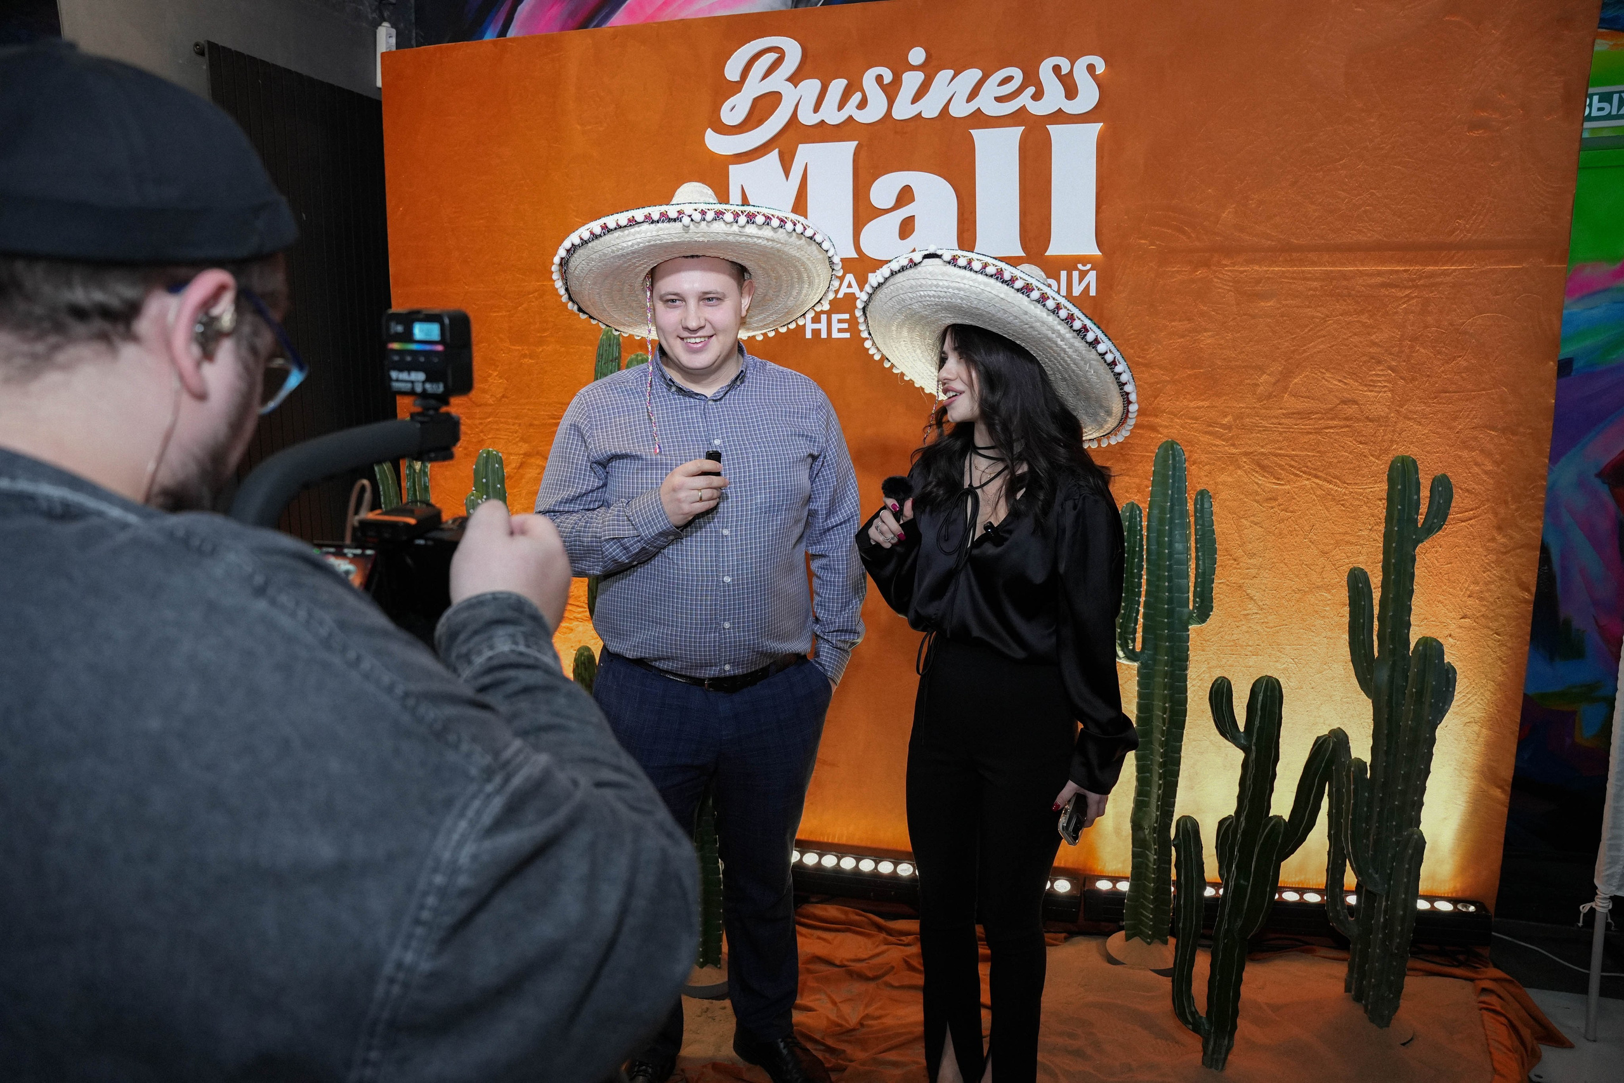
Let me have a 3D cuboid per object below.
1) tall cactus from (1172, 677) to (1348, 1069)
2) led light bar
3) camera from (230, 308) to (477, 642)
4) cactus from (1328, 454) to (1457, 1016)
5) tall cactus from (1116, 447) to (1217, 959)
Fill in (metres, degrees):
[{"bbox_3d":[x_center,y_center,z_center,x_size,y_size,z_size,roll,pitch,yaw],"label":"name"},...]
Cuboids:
[{"bbox_3d":[0.911,0.691,2.233,0.325,0.849,0.244,1,8,10],"label":"tall cactus"},{"bbox_3d":[0.234,0.962,3.036,1.010,0.100,0.075,2,9,15],"label":"led light bar"},{"bbox_3d":[-0.346,-0.042,0.860,0.190,0.280,0.270,2,9,17],"label":"camera"},{"bbox_3d":[1.260,0.452,2.377,0.259,1.278,0.220,2,8,14],"label":"cactus"},{"bbox_3d":[0.876,0.390,2.696,0.239,1.284,0.143,1,8,9],"label":"tall cactus"}]

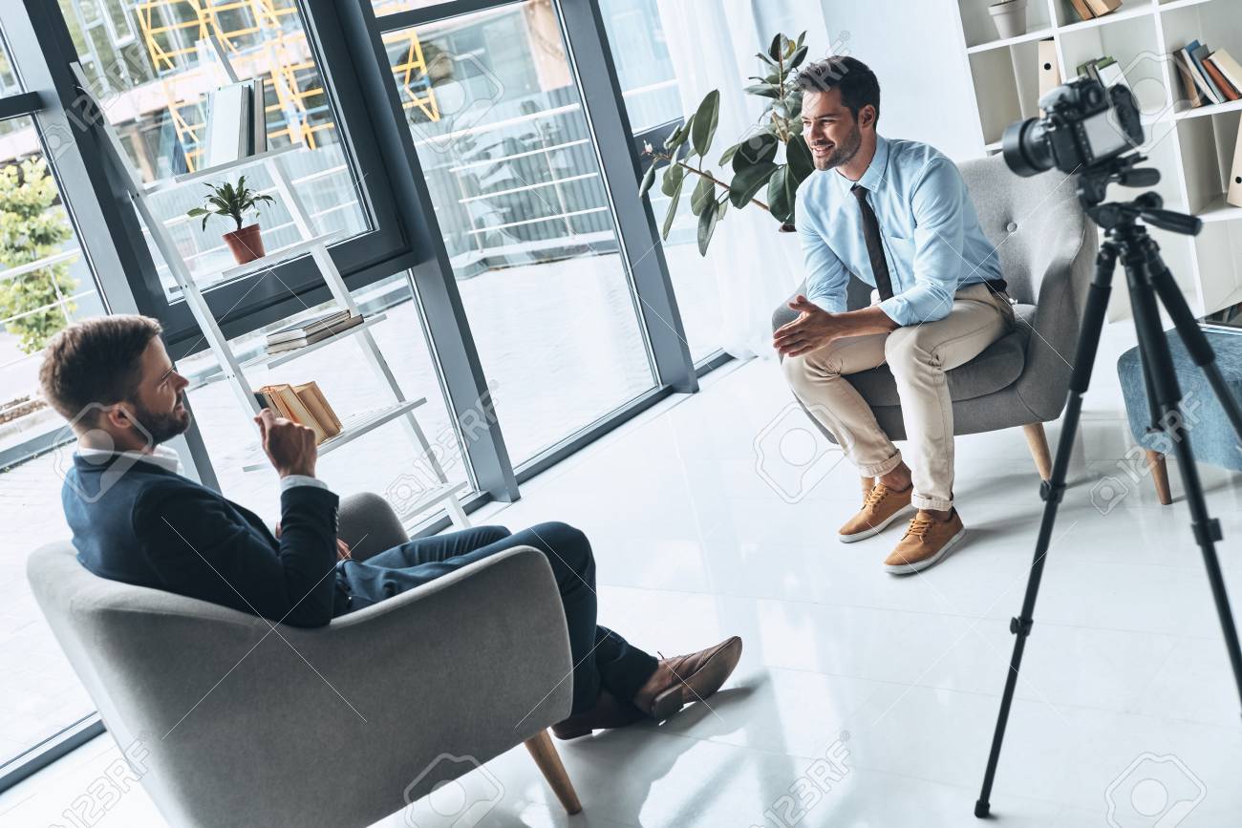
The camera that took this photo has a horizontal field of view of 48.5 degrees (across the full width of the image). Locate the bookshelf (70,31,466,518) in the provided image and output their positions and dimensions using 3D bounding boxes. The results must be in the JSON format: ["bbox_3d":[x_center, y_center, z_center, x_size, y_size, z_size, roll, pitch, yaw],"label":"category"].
[{"bbox_3d":[-0.955,-0.228,4.093,0.578,1.827,0.487,-2,20,42],"label":"bookshelf"}]

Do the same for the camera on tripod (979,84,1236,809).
[{"bbox_3d":[0.862,0.086,2.179,0.718,1.280,0.741,-25,18,-32],"label":"camera on tripod"}]

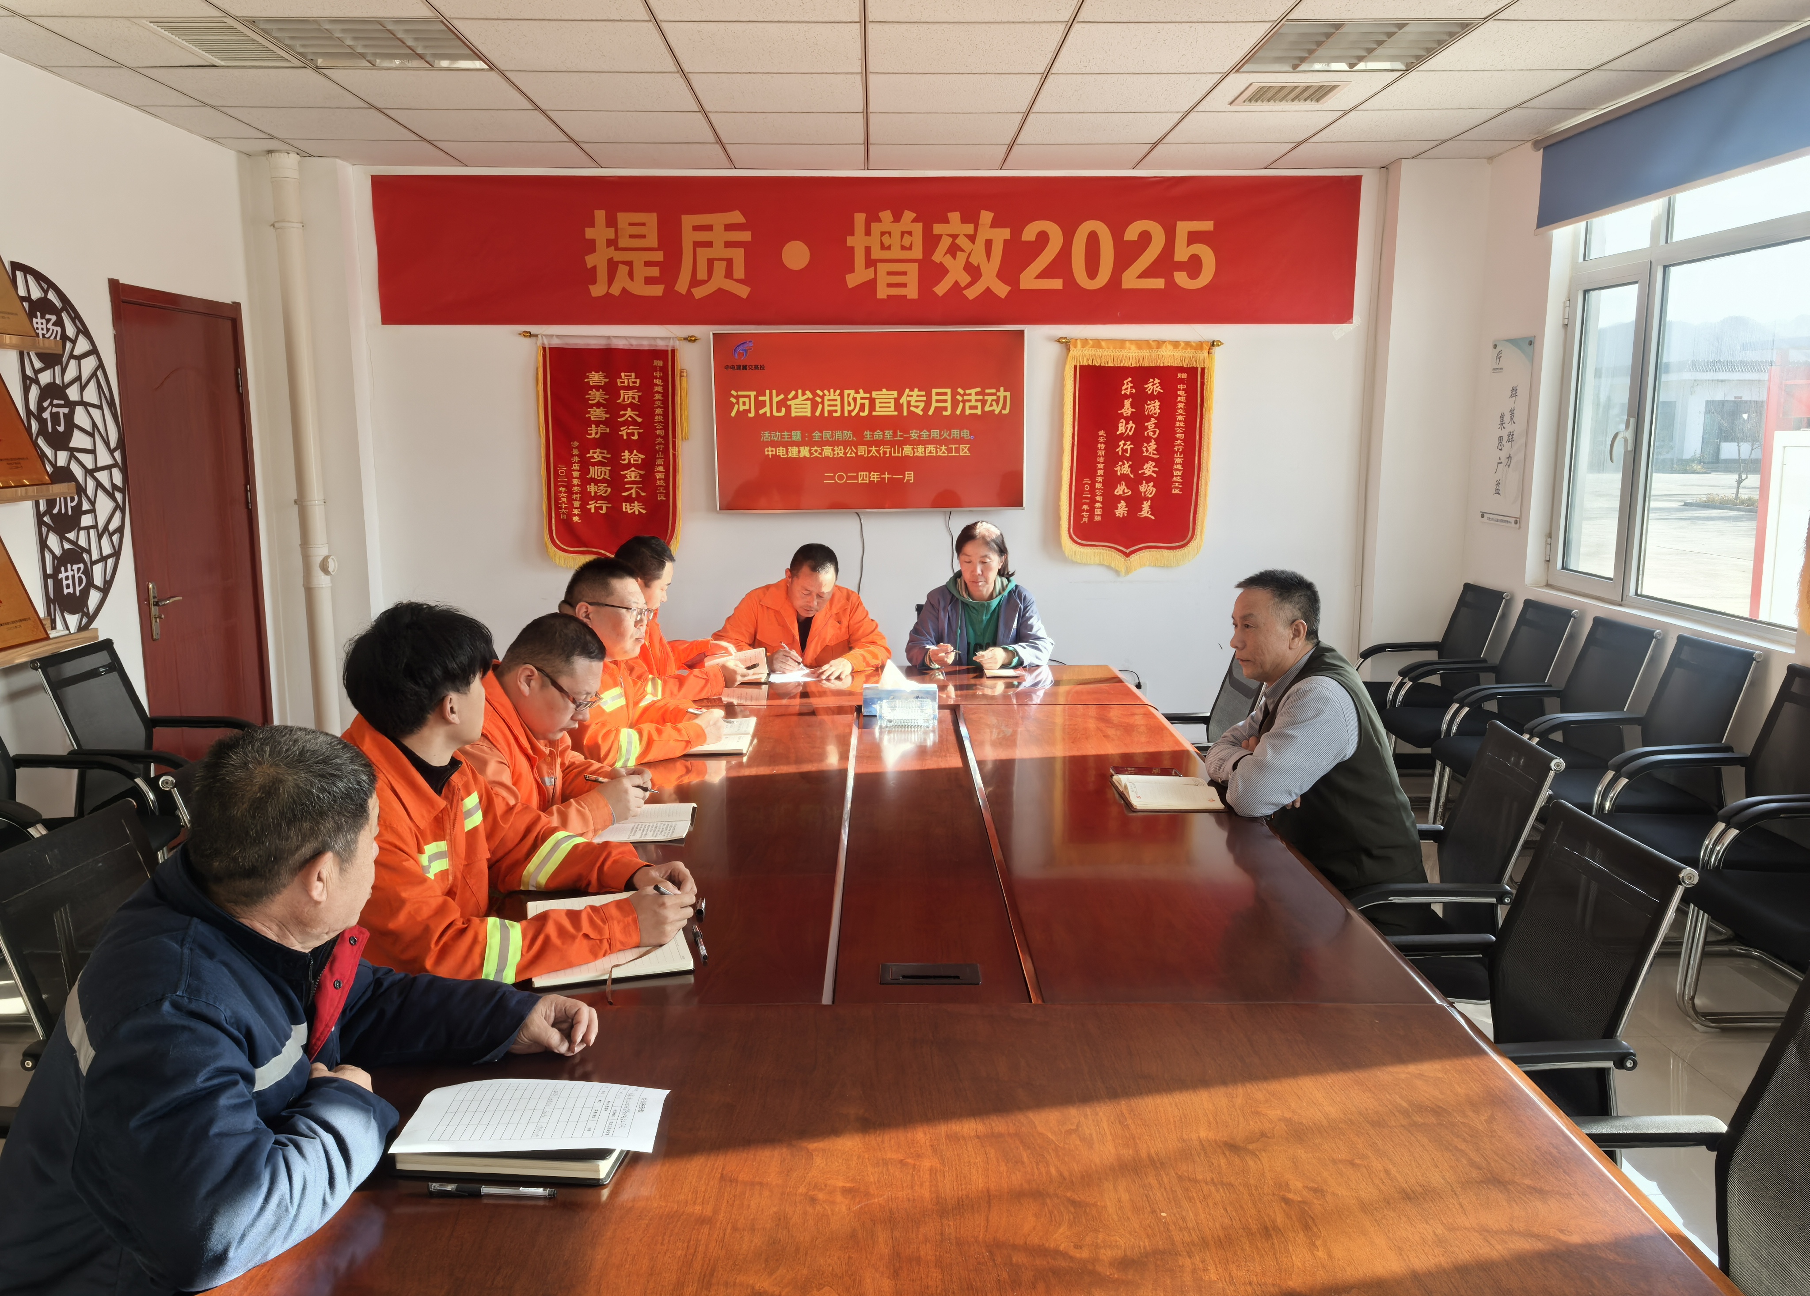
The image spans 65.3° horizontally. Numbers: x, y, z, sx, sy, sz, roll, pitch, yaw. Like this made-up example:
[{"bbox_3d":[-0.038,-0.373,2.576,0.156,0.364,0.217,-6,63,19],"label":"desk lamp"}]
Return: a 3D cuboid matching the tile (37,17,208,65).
[{"bbox_3d":[-2.362,-1.840,4.288,0.310,0.020,0.600,0,9,-1],"label":"tile"}]

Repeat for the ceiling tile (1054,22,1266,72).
[{"bbox_3d":[0.778,-1.851,4.348,0.600,0.020,0.600,0,9,-1],"label":"ceiling tile"}]

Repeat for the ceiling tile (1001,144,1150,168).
[{"bbox_3d":[0.731,-2.135,6.109,0.600,0.020,0.570,0,9,-1],"label":"ceiling tile"}]

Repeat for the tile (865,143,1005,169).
[{"bbox_3d":[0.141,-2.135,6.109,0.600,0.020,0.573,0,9,-1],"label":"tile"}]

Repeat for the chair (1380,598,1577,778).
[{"bbox_3d":[2.232,0.290,5.486,0.610,0.920,0.540,0,9,-1],"label":"chair"}]

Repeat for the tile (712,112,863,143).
[{"bbox_3d":[-0.450,-2.044,5.519,0.600,0.020,0.600,0,9,-1],"label":"tile"}]

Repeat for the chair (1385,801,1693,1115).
[{"bbox_3d":[0.930,0.770,2.459,0.600,0.910,0.540,0,9,-1],"label":"chair"}]

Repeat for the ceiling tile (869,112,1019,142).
[{"bbox_3d":[0.150,-2.046,5.533,0.600,0.020,0.600,0,9,-1],"label":"ceiling tile"}]

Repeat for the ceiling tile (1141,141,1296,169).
[{"bbox_3d":[1.331,-2.139,6.125,0.600,0.020,0.570,0,9,-1],"label":"ceiling tile"}]

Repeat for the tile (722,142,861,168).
[{"bbox_3d":[-0.465,-2.138,6.110,0.600,0.020,0.600,0,9,-1],"label":"tile"}]

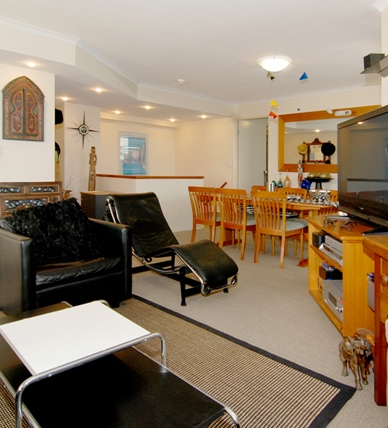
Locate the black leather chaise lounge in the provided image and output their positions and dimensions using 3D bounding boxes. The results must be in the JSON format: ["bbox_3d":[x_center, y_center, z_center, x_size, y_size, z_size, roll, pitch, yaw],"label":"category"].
[{"bbox_3d":[-0.235,0.275,3.130,0.540,0.810,1.340,-7,9,-44],"label":"black leather chaise lounge"}]

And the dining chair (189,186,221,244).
[{"bbox_3d":[0.270,0.076,4.690,0.460,0.890,0.530,5,7,44],"label":"dining chair"}]

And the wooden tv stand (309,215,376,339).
[{"bbox_3d":[1.235,0.432,2.510,0.420,0.670,0.840,1,7,5],"label":"wooden tv stand"}]

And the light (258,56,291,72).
[{"bbox_3d":[0.880,-1.645,3.500,0.350,0.115,0.350,0,7,0],"label":"light"}]

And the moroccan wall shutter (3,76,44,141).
[{"bbox_3d":[-2.000,-1.252,3.790,0.450,0.760,0.050,-5,7,-40],"label":"moroccan wall shutter"}]

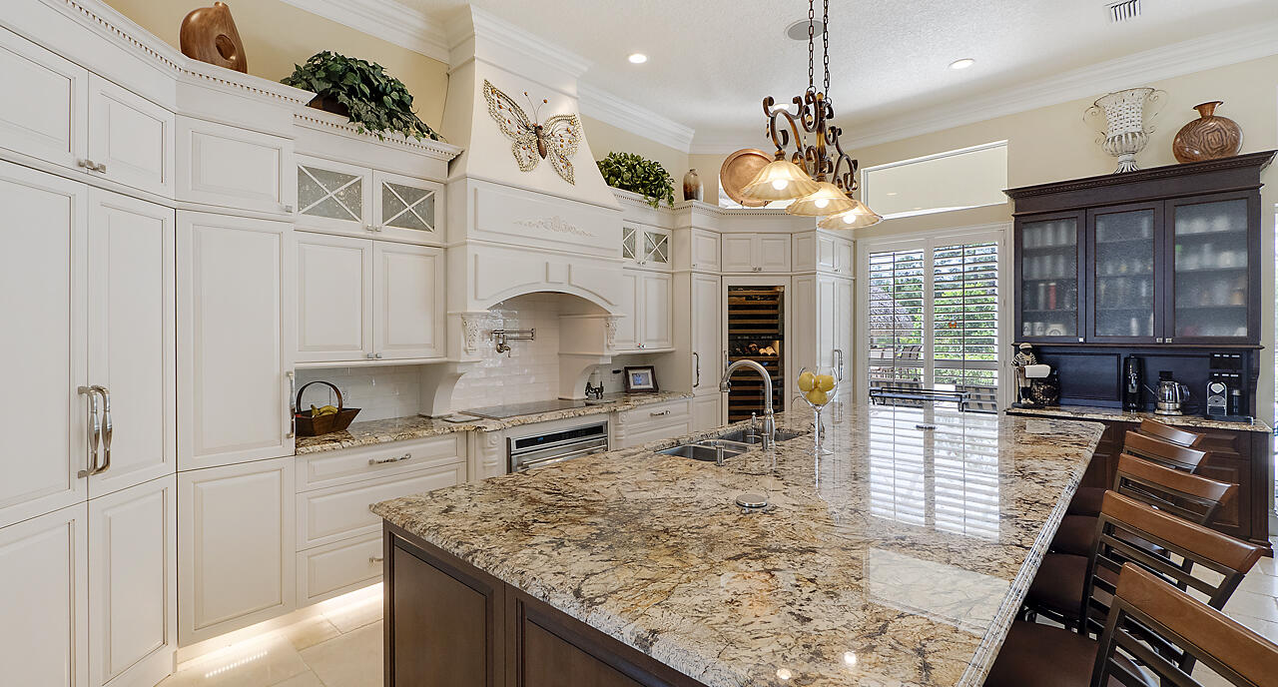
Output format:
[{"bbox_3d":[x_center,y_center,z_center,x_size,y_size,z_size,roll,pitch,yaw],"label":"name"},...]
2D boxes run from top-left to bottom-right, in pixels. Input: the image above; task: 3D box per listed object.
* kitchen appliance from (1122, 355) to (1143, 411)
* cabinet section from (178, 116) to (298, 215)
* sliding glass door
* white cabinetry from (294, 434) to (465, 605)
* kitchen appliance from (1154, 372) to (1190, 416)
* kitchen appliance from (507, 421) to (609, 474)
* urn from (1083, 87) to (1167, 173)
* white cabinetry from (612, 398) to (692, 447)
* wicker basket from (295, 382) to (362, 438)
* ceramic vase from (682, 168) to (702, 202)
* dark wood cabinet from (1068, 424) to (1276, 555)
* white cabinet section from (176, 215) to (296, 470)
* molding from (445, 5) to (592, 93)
[{"bbox_3d":[3.983,0.320,4.170,0.125,0.440,0.210,1,1,41],"label":"kitchen appliance"},{"bbox_3d":[-2.087,-0.825,2.632,0.560,0.385,0.445,1,1,44],"label":"cabinet section"},{"bbox_3d":[3.060,0.182,5.430,1.420,2.600,0.120,1,1,41],"label":"sliding glass door"},{"bbox_3d":[-1.599,0.923,3.096,0.600,0.775,0.890,1,1,45],"label":"white cabinetry"},{"bbox_3d":[4.369,0.442,4.240,0.210,0.280,0.160,1,1,38],"label":"kitchen appliance"},{"bbox_3d":[-0.730,0.945,3.710,0.580,0.710,0.790,1,1,45],"label":"kitchen appliance"},{"bbox_3d":[3.690,-1.573,3.944,0.470,0.620,0.360,1,2,40],"label":"urn"},{"bbox_3d":[-0.046,0.961,4.784,0.580,0.860,0.950,1,2,45],"label":"white cabinetry"},{"bbox_3d":[-1.830,0.352,2.935,0.250,0.280,0.340,0,1,13],"label":"wicker basket"},{"bbox_3d":[0.510,-1.516,5.033,0.190,0.360,0.190,0,1,0],"label":"ceramic vase"},{"bbox_3d":[3.991,1.045,4.273,1.480,0.900,0.620,1,1,41],"label":"dark wood cabinet"},{"bbox_3d":[-2.087,-0.016,2.644,0.560,1.170,0.445,1,1,44],"label":"white cabinet section"},{"bbox_3d":[-0.896,-2.084,3.905,0.450,0.270,1.050,1,1,45],"label":"molding"}]

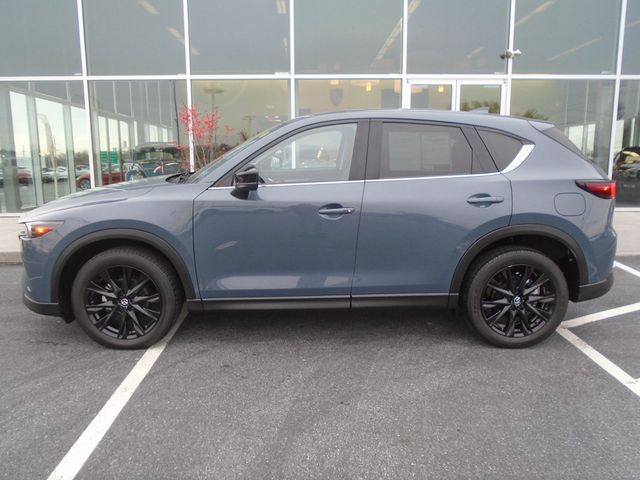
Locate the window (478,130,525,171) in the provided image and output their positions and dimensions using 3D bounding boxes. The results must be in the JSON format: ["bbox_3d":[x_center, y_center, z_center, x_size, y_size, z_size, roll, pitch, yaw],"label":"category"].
[{"bbox_3d":[1.247,-0.607,3.297,0.321,0.307,0.040,-2,-11,-8],"label":"window"}]

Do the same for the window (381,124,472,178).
[{"bbox_3d":[0.720,-0.610,3.276,0.638,0.394,0.045,-1,-11,-2],"label":"window"}]

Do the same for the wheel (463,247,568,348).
[{"bbox_3d":[1.357,0.395,3.392,0.725,0.725,0.235,0,11,0],"label":"wheel"}]

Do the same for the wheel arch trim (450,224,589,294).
[{"bbox_3d":[1.355,0.128,3.262,0.938,0.484,0.100,0,11,0],"label":"wheel arch trim"}]

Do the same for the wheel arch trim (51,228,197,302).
[{"bbox_3d":[-1.339,0.171,3.272,0.990,0.511,0.100,0,11,0],"label":"wheel arch trim"}]

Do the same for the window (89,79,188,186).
[{"bbox_3d":[-3.409,-1.759,9.143,1.863,2.457,0.060,0,8,0],"label":"window"}]

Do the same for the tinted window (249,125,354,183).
[{"bbox_3d":[-0.149,-0.579,3.279,0.802,0.434,0.045,0,-11,0],"label":"tinted window"}]

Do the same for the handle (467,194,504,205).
[{"bbox_3d":[1.092,-0.263,3.182,0.251,0.053,0.050,0,11,0],"label":"handle"}]

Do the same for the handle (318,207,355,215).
[{"bbox_3d":[0.111,-0.195,3.185,0.241,0.057,0.050,0,11,0],"label":"handle"}]

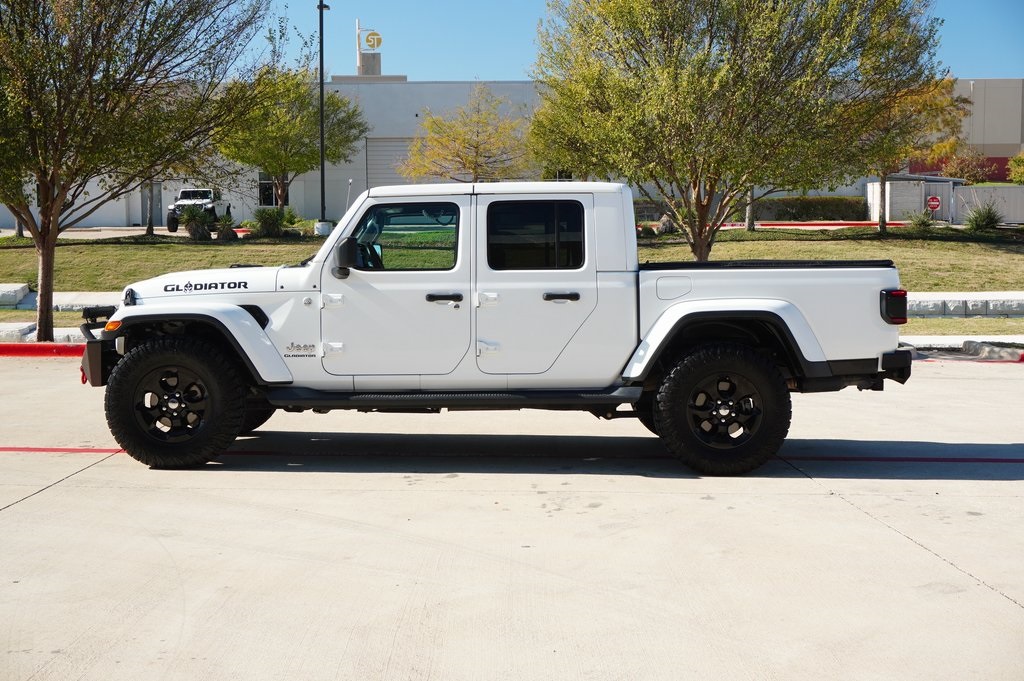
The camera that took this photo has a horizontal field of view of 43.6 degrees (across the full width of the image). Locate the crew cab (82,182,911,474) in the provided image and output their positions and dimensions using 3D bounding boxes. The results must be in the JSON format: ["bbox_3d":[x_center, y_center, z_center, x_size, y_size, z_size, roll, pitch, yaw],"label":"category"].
[{"bbox_3d":[-0.155,-0.150,9.030,5.490,1.870,1.950,0,4,0],"label":"crew cab"}]

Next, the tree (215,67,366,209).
[{"bbox_3d":[-8.884,-7.908,52.000,6.260,6.630,5.950,0,4,0],"label":"tree"}]

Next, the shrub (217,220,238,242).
[{"bbox_3d":[-9.566,-3.665,43.000,0.740,0.740,0.740,0,4,0],"label":"shrub"}]

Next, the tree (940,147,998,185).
[{"bbox_3d":[27.872,-10.551,78.000,3.720,2.560,3.720,0,4,0],"label":"tree"}]

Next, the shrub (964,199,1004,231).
[{"bbox_3d":[16.995,-4.532,46.000,1.440,1.150,1.440,0,4,0],"label":"shrub"}]

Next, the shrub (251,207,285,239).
[{"bbox_3d":[-8.412,-4.043,44.000,1.170,1.140,1.170,0,4,0],"label":"shrub"}]

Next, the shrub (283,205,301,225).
[{"bbox_3d":[-8.103,-4.575,47.000,0.740,0.850,0.740,0,4,0],"label":"shrub"}]

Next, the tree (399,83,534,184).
[{"bbox_3d":[-1.894,-7.338,51.000,5.260,5.740,5.000,0,4,0],"label":"tree"}]

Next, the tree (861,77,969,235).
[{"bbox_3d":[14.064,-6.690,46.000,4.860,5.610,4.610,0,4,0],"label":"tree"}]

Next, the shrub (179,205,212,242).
[{"bbox_3d":[-10.642,-3.934,43.000,1.140,1.280,1.140,0,4,0],"label":"shrub"}]

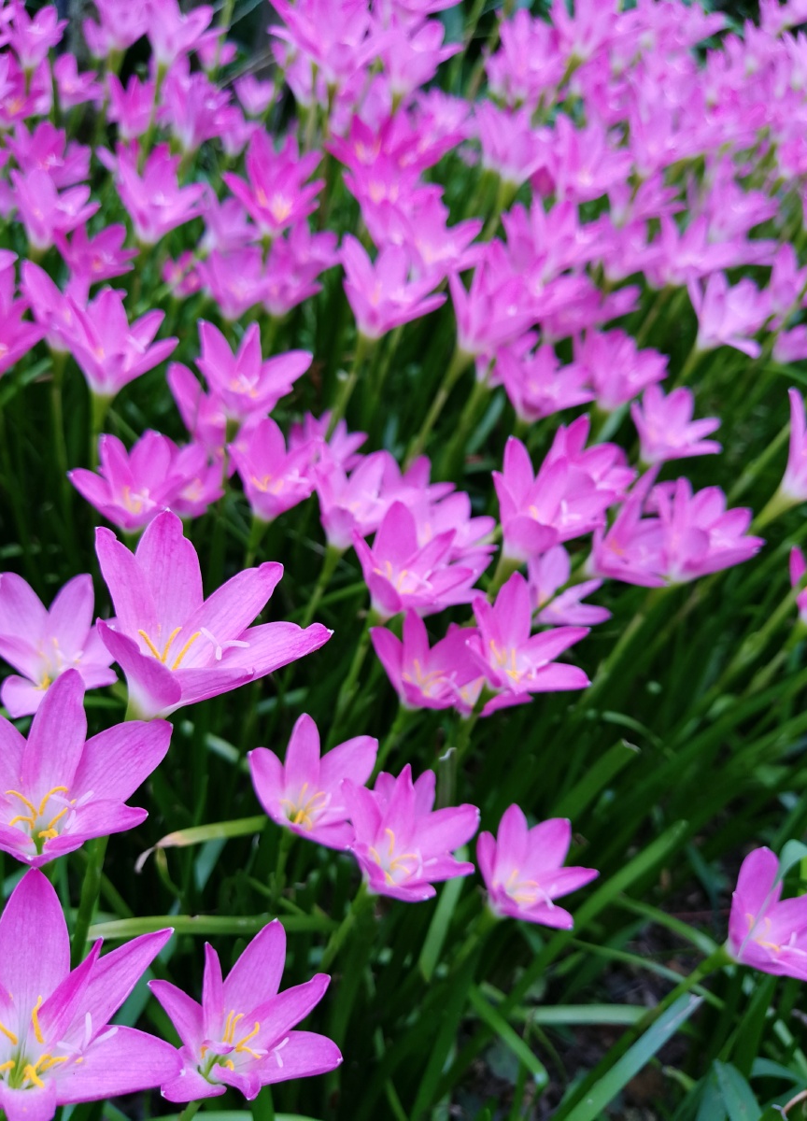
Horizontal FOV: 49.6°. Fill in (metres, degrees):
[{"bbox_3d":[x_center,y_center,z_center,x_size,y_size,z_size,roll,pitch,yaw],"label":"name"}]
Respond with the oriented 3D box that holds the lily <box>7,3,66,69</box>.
[{"bbox_3d":[-0.360,-0.520,0.871,0.057,0.050,0.057,-14,43,-26],"label":"lily"}]

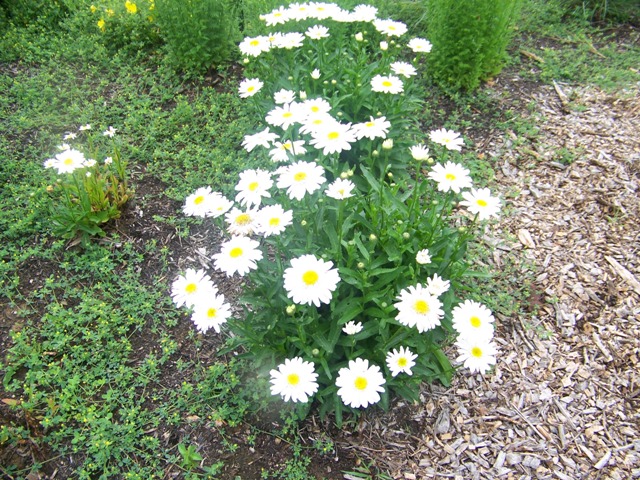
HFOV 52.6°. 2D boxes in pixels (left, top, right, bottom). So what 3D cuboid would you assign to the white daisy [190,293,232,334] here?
[{"bbox_3d":[-0.174,0.117,1.040,0.069,0.019,0.069,0,58,1],"label":"white daisy"}]

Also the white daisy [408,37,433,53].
[{"bbox_3d":[0.323,-0.628,2.080,0.080,0.030,0.079,6,47,7],"label":"white daisy"}]

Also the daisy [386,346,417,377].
[{"bbox_3d":[0.165,0.246,1.310,0.064,0.022,0.062,-2,64,4],"label":"daisy"}]

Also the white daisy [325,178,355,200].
[{"bbox_3d":[0.040,-0.101,1.290,0.060,0.030,0.059,1,43,2],"label":"white daisy"}]

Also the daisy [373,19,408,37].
[{"bbox_3d":[0.208,-0.626,1.905,0.101,0.023,0.101,5,45,-5],"label":"daisy"}]

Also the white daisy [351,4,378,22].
[{"bbox_3d":[0.136,-0.692,1.978,0.083,0.029,0.083,0,53,0],"label":"white daisy"}]

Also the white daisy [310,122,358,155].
[{"bbox_3d":[0.027,-0.208,1.330,0.098,0.030,0.096,1,51,1],"label":"white daisy"}]

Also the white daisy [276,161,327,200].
[{"bbox_3d":[-0.040,-0.130,1.411,0.106,0.028,0.106,-2,55,2],"label":"white daisy"}]

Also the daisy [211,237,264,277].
[{"bbox_3d":[-0.136,0.026,1.070,0.083,0.021,0.083,-2,51,3],"label":"daisy"}]

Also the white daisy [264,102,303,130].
[{"bbox_3d":[-0.074,-0.261,1.360,0.084,0.023,0.084,-5,49,-2],"label":"white daisy"}]

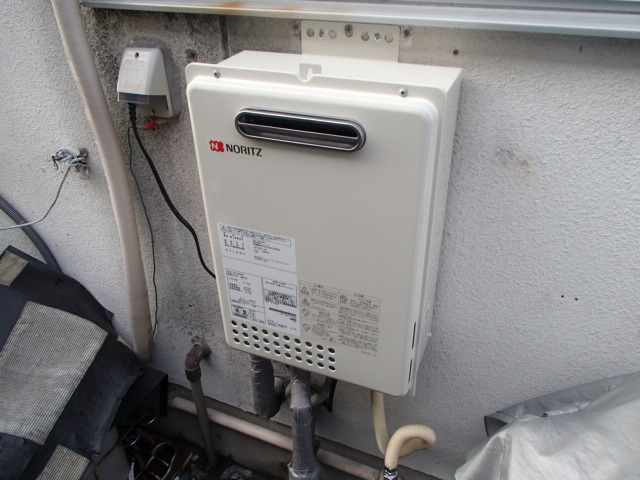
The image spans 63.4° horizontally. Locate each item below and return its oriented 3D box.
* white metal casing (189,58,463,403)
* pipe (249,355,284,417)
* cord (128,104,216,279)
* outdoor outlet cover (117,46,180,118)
[{"bbox_3d":[0.010,-0.022,0.812,0.350,0.497,0.166,12,35,20],"label":"white metal casing"},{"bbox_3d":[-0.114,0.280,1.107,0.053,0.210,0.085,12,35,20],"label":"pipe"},{"bbox_3d":[-0.267,-0.080,0.990,0.110,0.360,0.050,12,35,20],"label":"cord"},{"bbox_3d":[-0.300,-0.266,0.883,0.083,0.124,0.060,12,35,20],"label":"outdoor outlet cover"}]

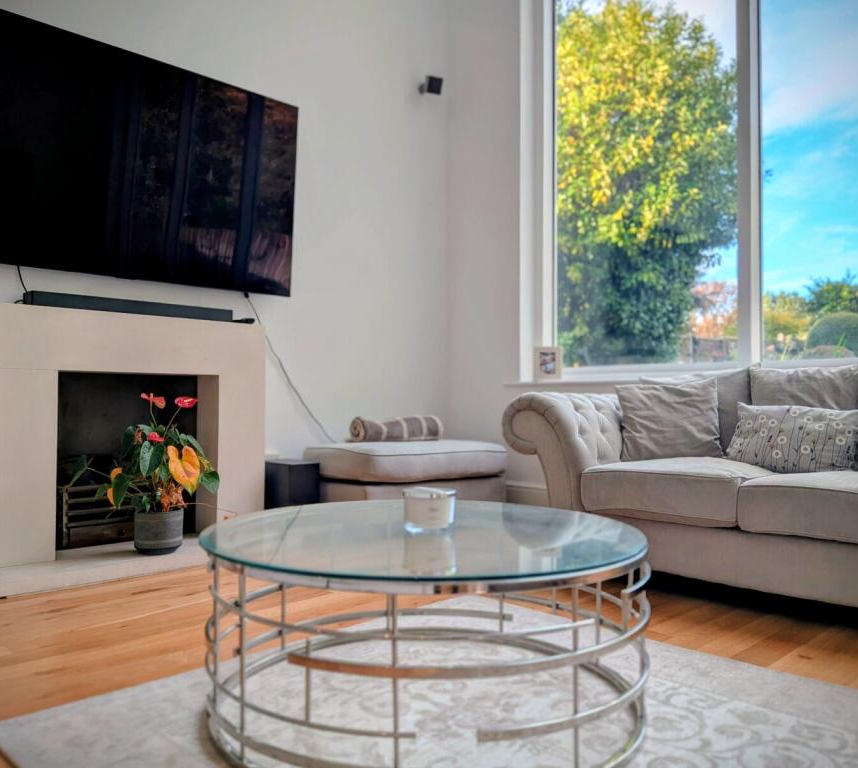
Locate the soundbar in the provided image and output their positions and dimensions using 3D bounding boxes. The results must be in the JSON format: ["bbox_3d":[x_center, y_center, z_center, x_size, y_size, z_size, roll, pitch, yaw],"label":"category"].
[{"bbox_3d":[-1.336,-0.339,3.251,0.915,0.062,0.090,1,-1,-44],"label":"soundbar"}]

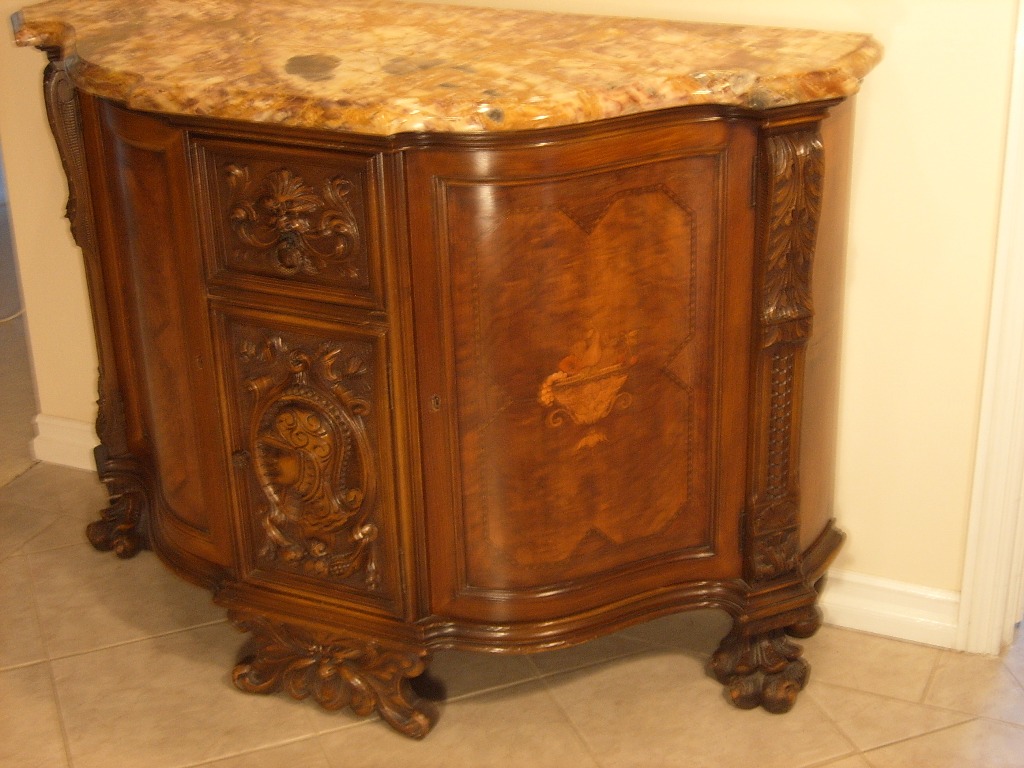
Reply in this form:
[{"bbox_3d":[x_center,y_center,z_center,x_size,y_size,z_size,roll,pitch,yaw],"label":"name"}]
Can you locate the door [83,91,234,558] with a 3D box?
[{"bbox_3d":[-0.525,-0.098,2.327,0.069,0.641,0.431,-16,28,-27],"label":"door"}]

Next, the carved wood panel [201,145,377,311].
[{"bbox_3d":[-0.270,-0.196,2.006,0.252,0.193,0.033,9,27,23],"label":"carved wood panel"}]

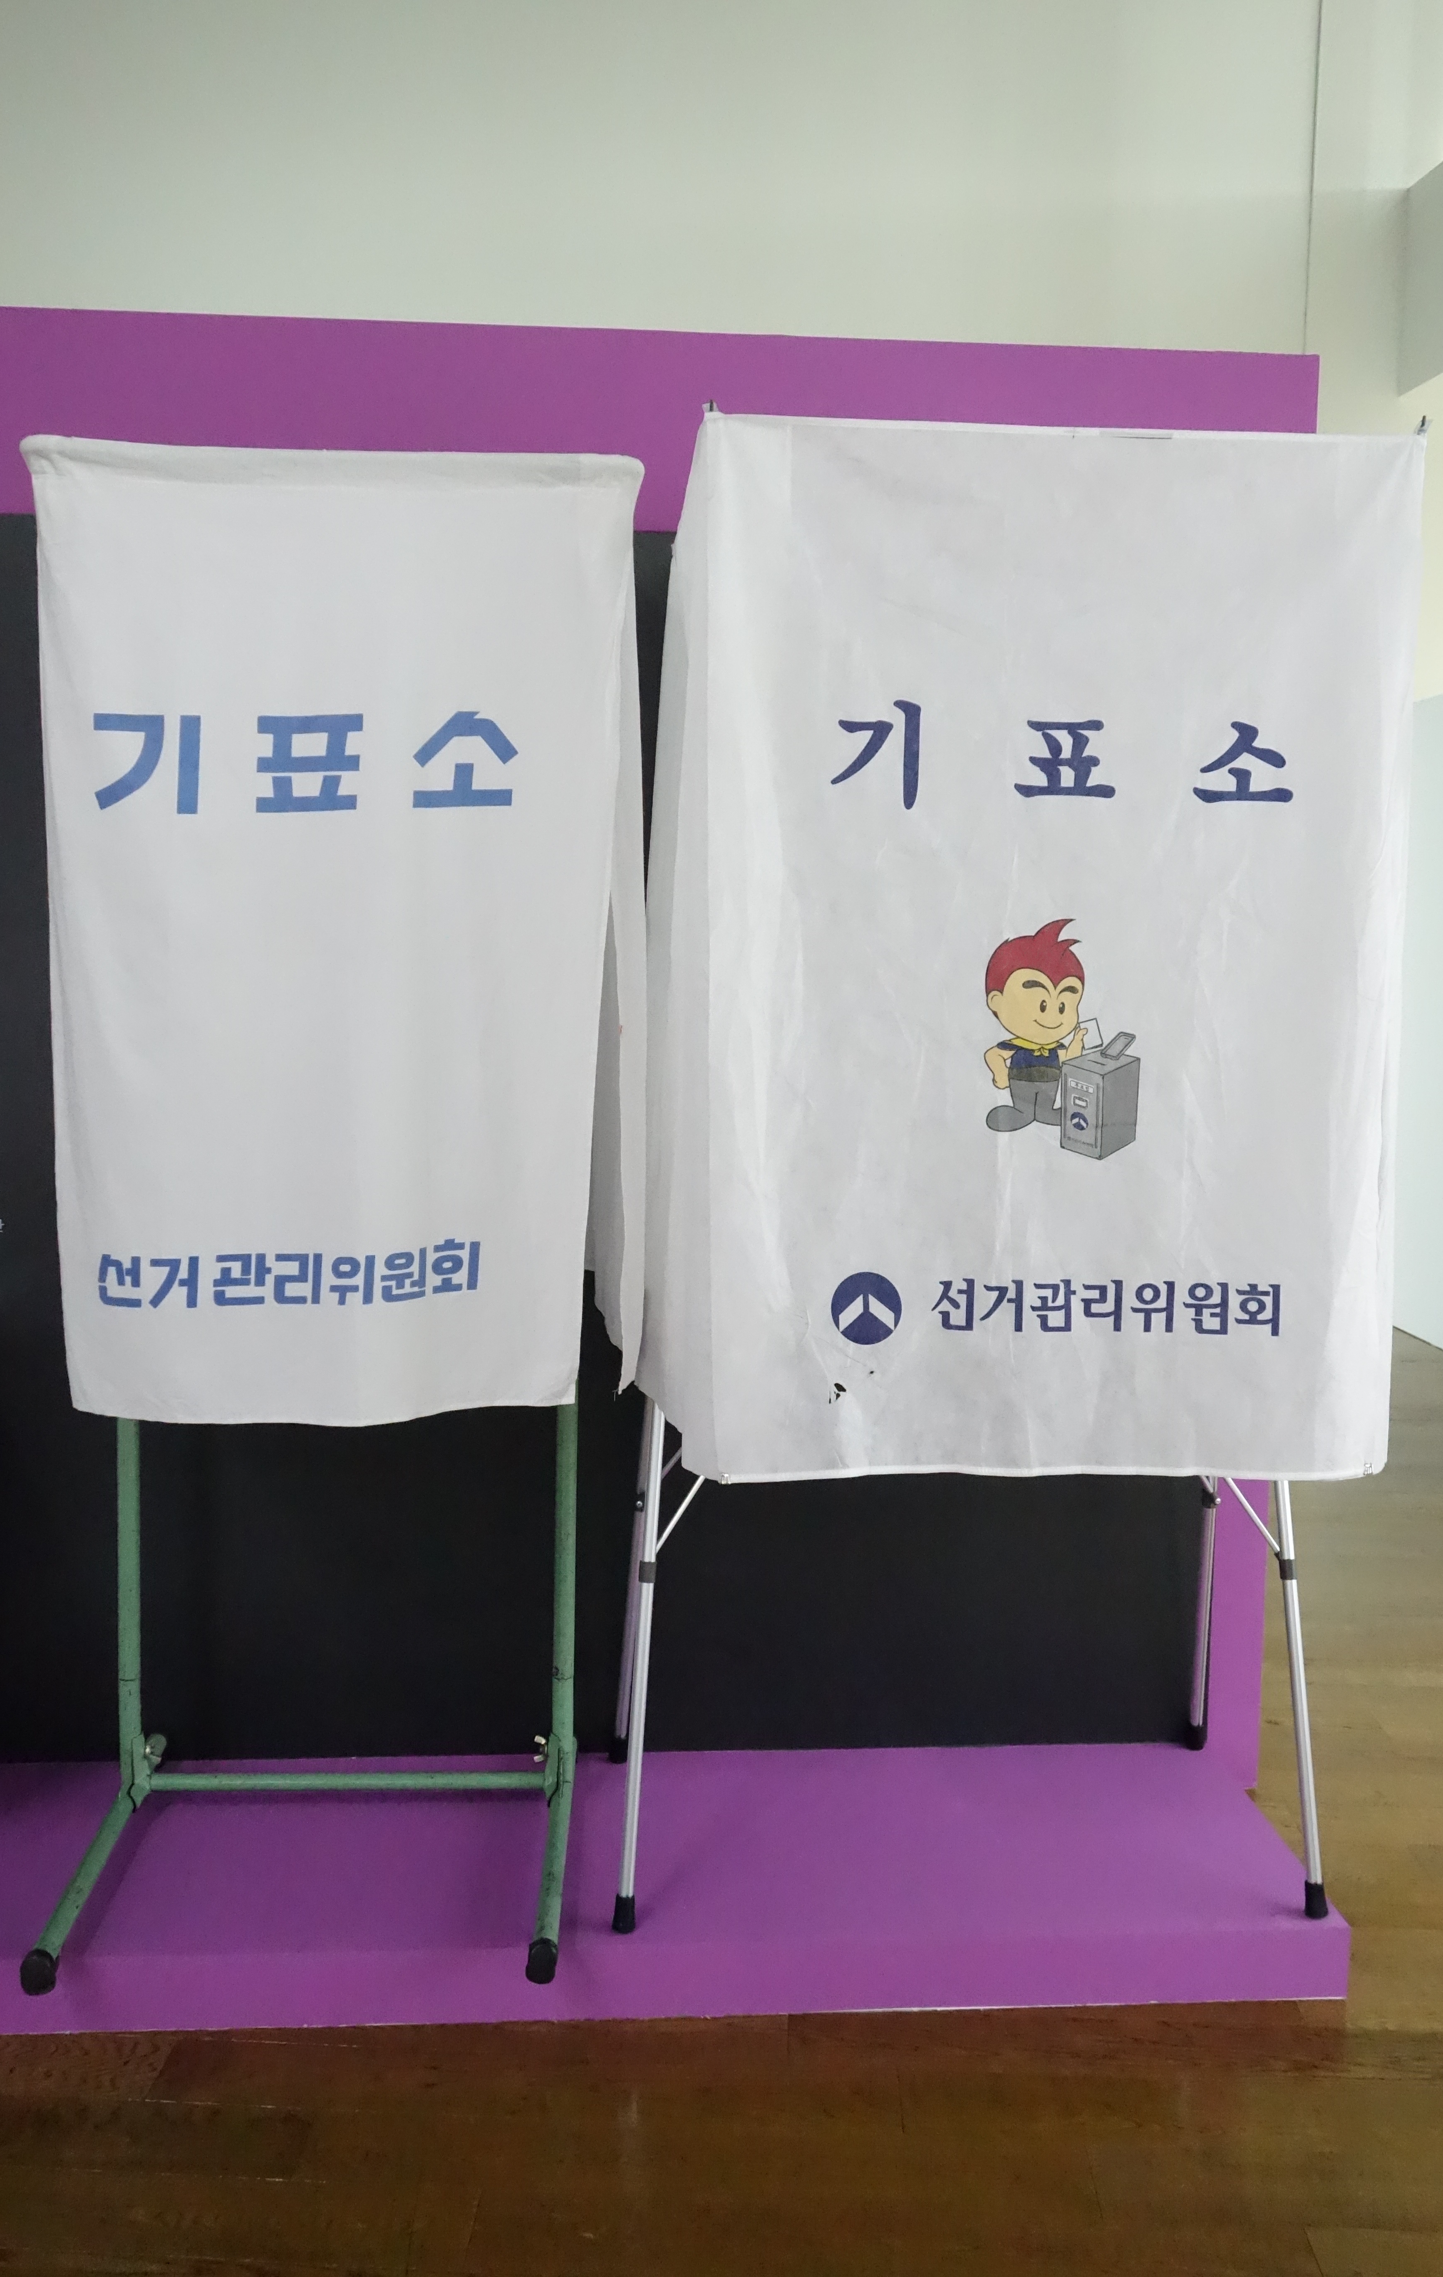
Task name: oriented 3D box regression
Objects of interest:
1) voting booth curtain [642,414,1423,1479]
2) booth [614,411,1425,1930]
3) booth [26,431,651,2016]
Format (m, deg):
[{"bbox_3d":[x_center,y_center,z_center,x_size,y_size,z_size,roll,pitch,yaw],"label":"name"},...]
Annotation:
[{"bbox_3d":[0.368,-0.231,2.442,0.933,1.273,0.629,0,6,-4],"label":"voting booth curtain"},{"bbox_3d":[0.342,0.085,2.482,0.976,1.915,0.642,0,6,-4],"label":"booth"},{"bbox_3d":[-0.501,0.106,2.416,0.757,1.867,0.616,0,6,-4],"label":"booth"}]

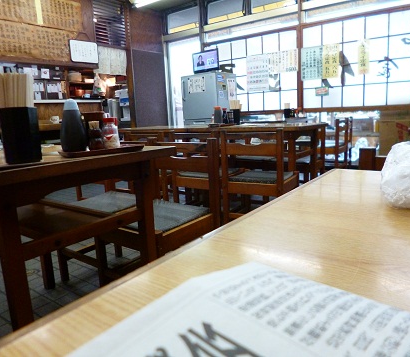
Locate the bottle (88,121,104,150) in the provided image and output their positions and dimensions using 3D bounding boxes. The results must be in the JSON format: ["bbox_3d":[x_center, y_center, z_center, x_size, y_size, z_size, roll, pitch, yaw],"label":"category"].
[{"bbox_3d":[-0.373,-0.148,1.133,0.050,0.095,0.050,5,13,37],"label":"bottle"}]

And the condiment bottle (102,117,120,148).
[{"bbox_3d":[-0.338,-0.164,1.180,0.056,0.106,0.056,5,13,37],"label":"condiment bottle"}]

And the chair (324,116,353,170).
[{"bbox_3d":[1.338,-0.290,3.644,0.390,0.712,0.390,5,13,37],"label":"chair"}]

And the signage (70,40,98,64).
[{"bbox_3d":[-1.540,-1.610,4.200,0.015,0.270,0.410,5,13,35],"label":"signage"}]

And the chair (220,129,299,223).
[{"bbox_3d":[0.353,0.047,2.064,0.375,0.712,0.410,2,12,26],"label":"chair"}]

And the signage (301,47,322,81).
[{"bbox_3d":[1.345,-1.435,4.132,0.280,0.415,0.010,4,12,31],"label":"signage"}]

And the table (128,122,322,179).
[{"bbox_3d":[0.053,-0.138,3.169,1.989,0.702,0.597,6,14,40],"label":"table"}]

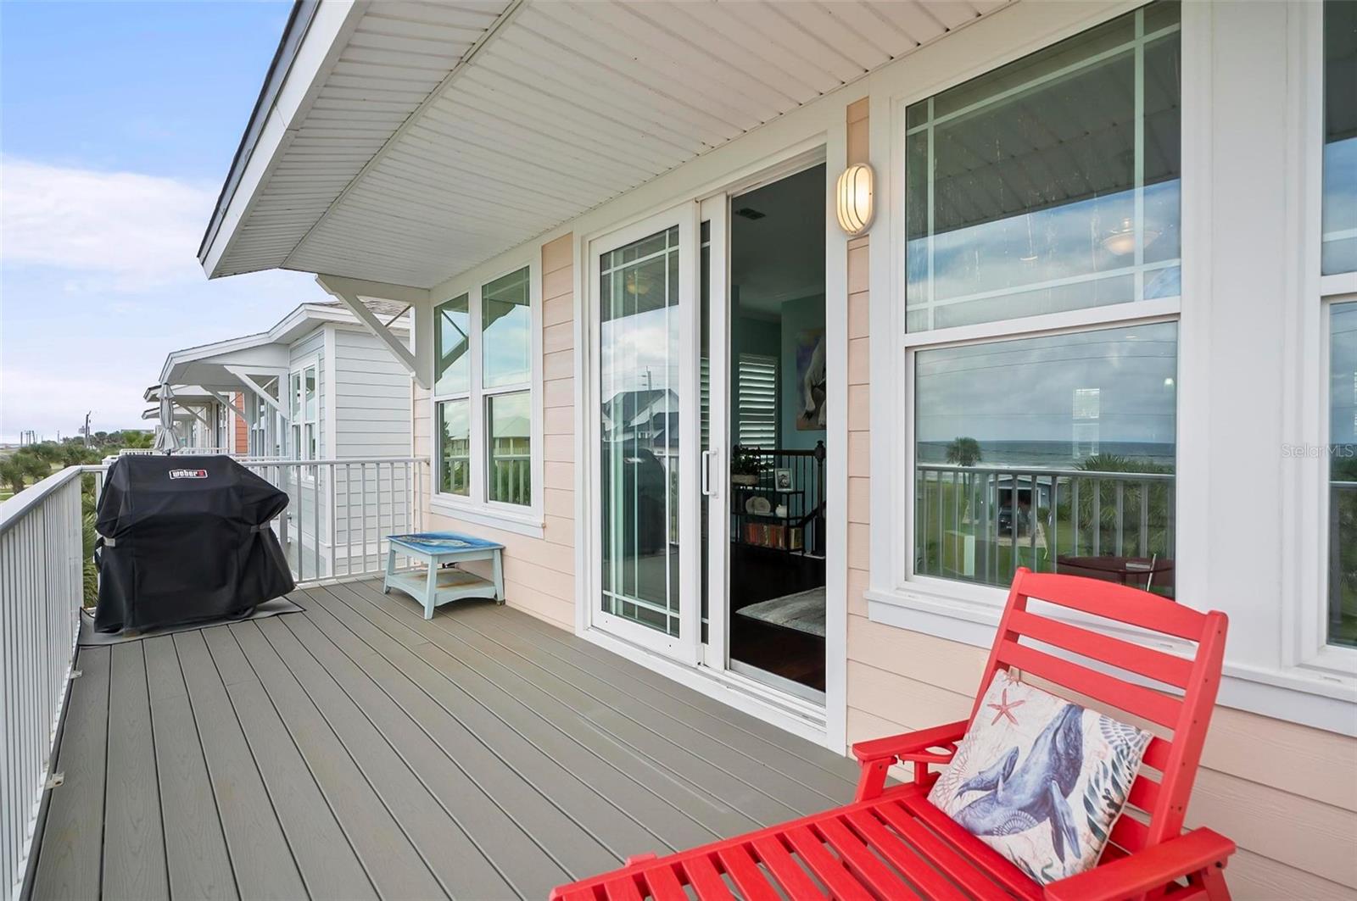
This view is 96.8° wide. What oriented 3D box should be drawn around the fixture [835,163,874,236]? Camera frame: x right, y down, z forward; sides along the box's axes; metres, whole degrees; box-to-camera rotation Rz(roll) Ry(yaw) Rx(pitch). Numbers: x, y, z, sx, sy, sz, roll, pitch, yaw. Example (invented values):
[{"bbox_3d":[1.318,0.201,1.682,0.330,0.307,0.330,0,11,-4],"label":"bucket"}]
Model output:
[{"bbox_3d":[0.651,-0.944,2.254,0.090,0.264,0.147,-1,1,-43],"label":"fixture"}]

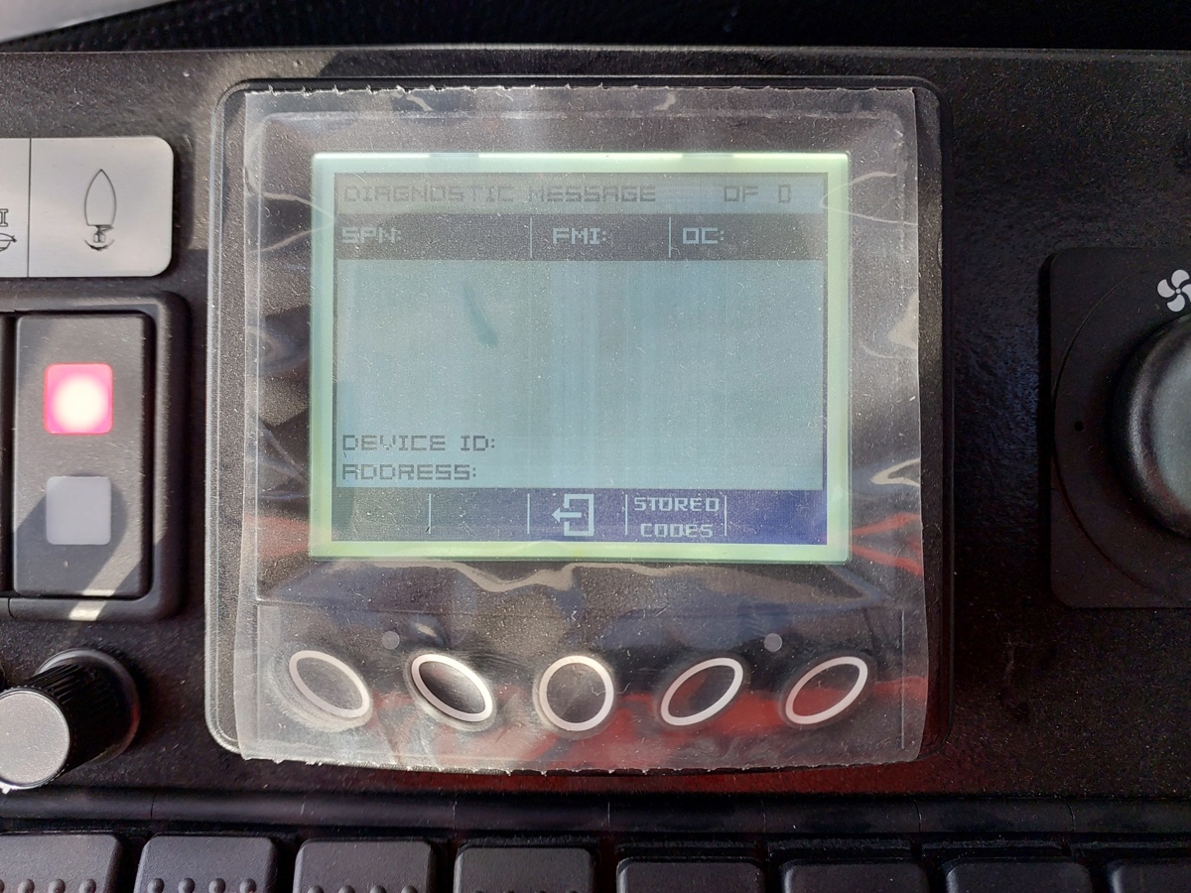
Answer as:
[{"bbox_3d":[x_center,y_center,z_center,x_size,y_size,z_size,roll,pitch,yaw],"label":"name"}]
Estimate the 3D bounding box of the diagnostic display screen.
[{"bbox_3d":[-0.002,-0.014,0.127,0.085,0.064,0.004,0,-2,0],"label":"diagnostic display screen"}]

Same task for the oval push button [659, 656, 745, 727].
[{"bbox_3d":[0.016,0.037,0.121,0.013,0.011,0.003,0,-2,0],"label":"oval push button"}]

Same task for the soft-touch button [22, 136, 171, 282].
[{"bbox_3d":[-0.083,-0.040,0.134,0.025,0.024,0.001,0,-2,0],"label":"soft-touch button"}]

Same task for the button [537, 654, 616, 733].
[{"bbox_3d":[-0.003,0.038,0.121,0.012,0.012,0.003,0,-2,0],"label":"button"}]

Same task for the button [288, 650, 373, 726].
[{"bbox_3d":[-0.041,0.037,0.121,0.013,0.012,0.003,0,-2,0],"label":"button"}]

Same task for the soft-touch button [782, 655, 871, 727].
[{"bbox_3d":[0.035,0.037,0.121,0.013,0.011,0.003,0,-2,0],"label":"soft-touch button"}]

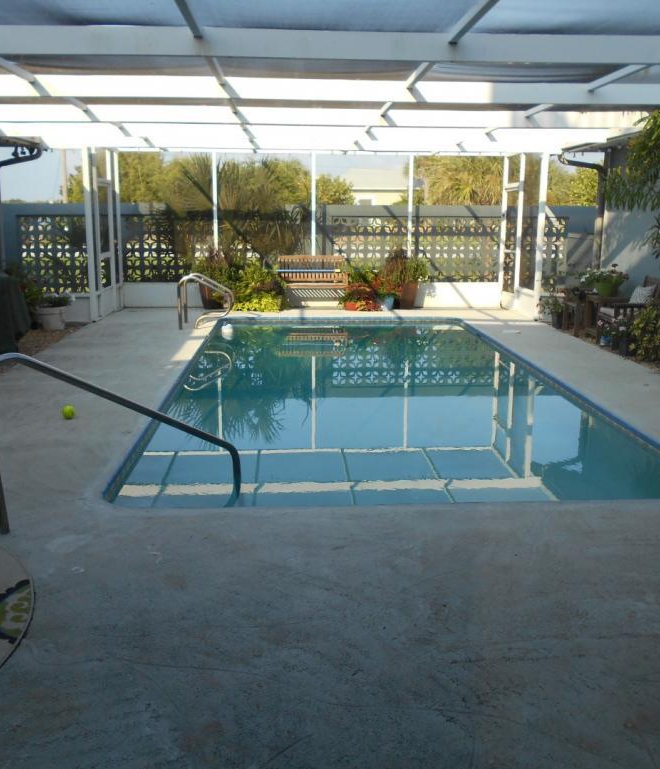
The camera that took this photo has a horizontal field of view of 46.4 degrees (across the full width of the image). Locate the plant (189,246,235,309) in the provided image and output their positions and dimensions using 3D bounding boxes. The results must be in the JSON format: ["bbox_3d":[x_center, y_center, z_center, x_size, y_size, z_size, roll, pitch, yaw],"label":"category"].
[{"bbox_3d":[-1.950,-1.740,12.669,0.752,1.049,0.677,0,13,-3],"label":"plant"}]

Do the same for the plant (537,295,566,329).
[{"bbox_3d":[3.149,-1.040,10.938,0.434,0.478,0.390,0,13,-3],"label":"plant"}]

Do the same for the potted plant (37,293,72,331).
[{"bbox_3d":[-3.828,-1.028,10.690,0.491,0.500,0.491,0,13,-3],"label":"potted plant"}]

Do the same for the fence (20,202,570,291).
[{"bbox_3d":[-0.678,-2.324,13.798,9.876,1.711,0.200,0,13,-3],"label":"fence"}]

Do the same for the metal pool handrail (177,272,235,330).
[{"bbox_3d":[-1.764,-1.219,11.019,0.815,0.750,0.704,0,13,-3],"label":"metal pool handrail"}]

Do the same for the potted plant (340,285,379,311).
[{"bbox_3d":[0.496,-1.465,12.917,0.640,0.426,0.512,0,13,-3],"label":"potted plant"}]

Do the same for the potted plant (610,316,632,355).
[{"bbox_3d":[3.375,-0.573,8.938,0.285,0.435,0.285,0,13,-3],"label":"potted plant"}]

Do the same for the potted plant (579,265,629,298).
[{"bbox_3d":[3.592,-1.353,10.067,0.641,0.430,0.545,0,13,-3],"label":"potted plant"}]

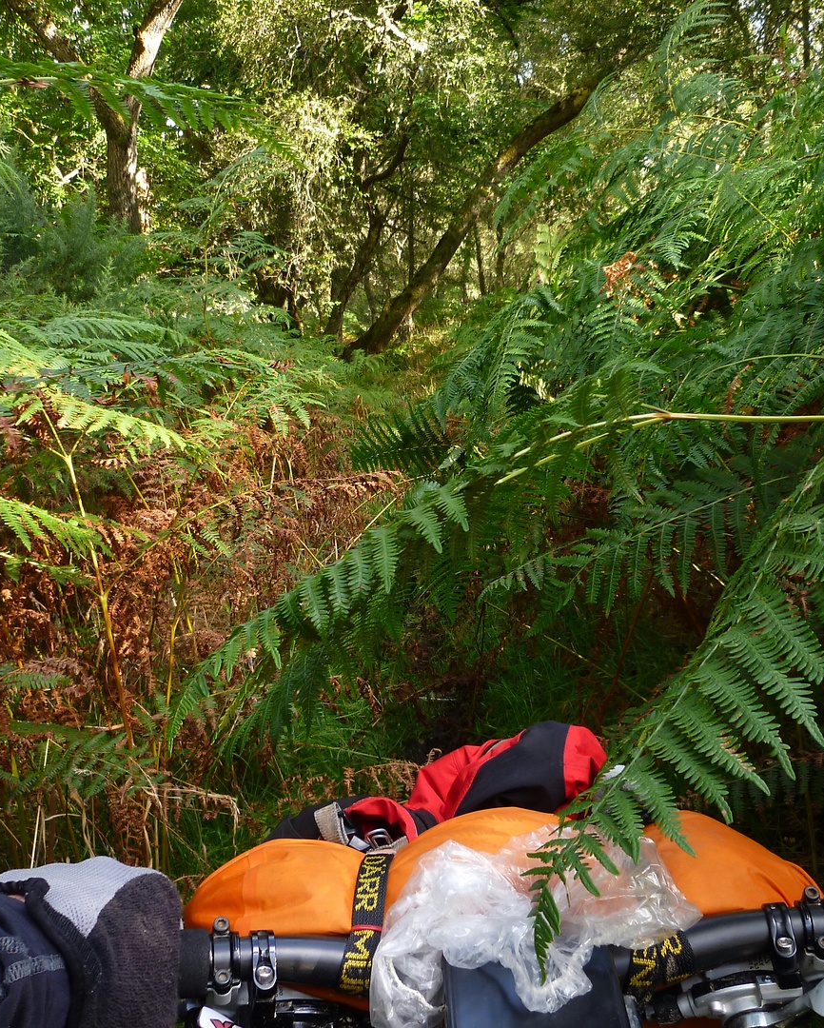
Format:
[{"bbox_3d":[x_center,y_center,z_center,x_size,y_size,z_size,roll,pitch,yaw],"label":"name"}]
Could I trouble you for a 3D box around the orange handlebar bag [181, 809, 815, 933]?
[{"bbox_3d":[0.076,0.283,0.705,0.480,0.160,0.160,-2,12,0],"label":"orange handlebar bag"}]

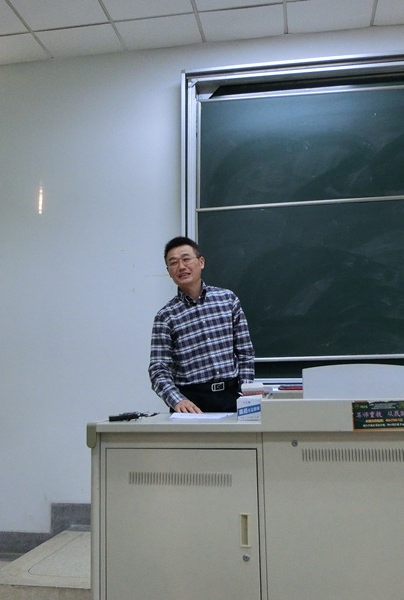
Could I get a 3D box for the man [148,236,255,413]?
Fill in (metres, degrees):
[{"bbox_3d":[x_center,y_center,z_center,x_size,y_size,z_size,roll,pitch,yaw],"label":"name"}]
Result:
[{"bbox_3d":[-0.001,0.526,2.829,0.530,1.693,0.500,0,-8,-6],"label":"man"}]

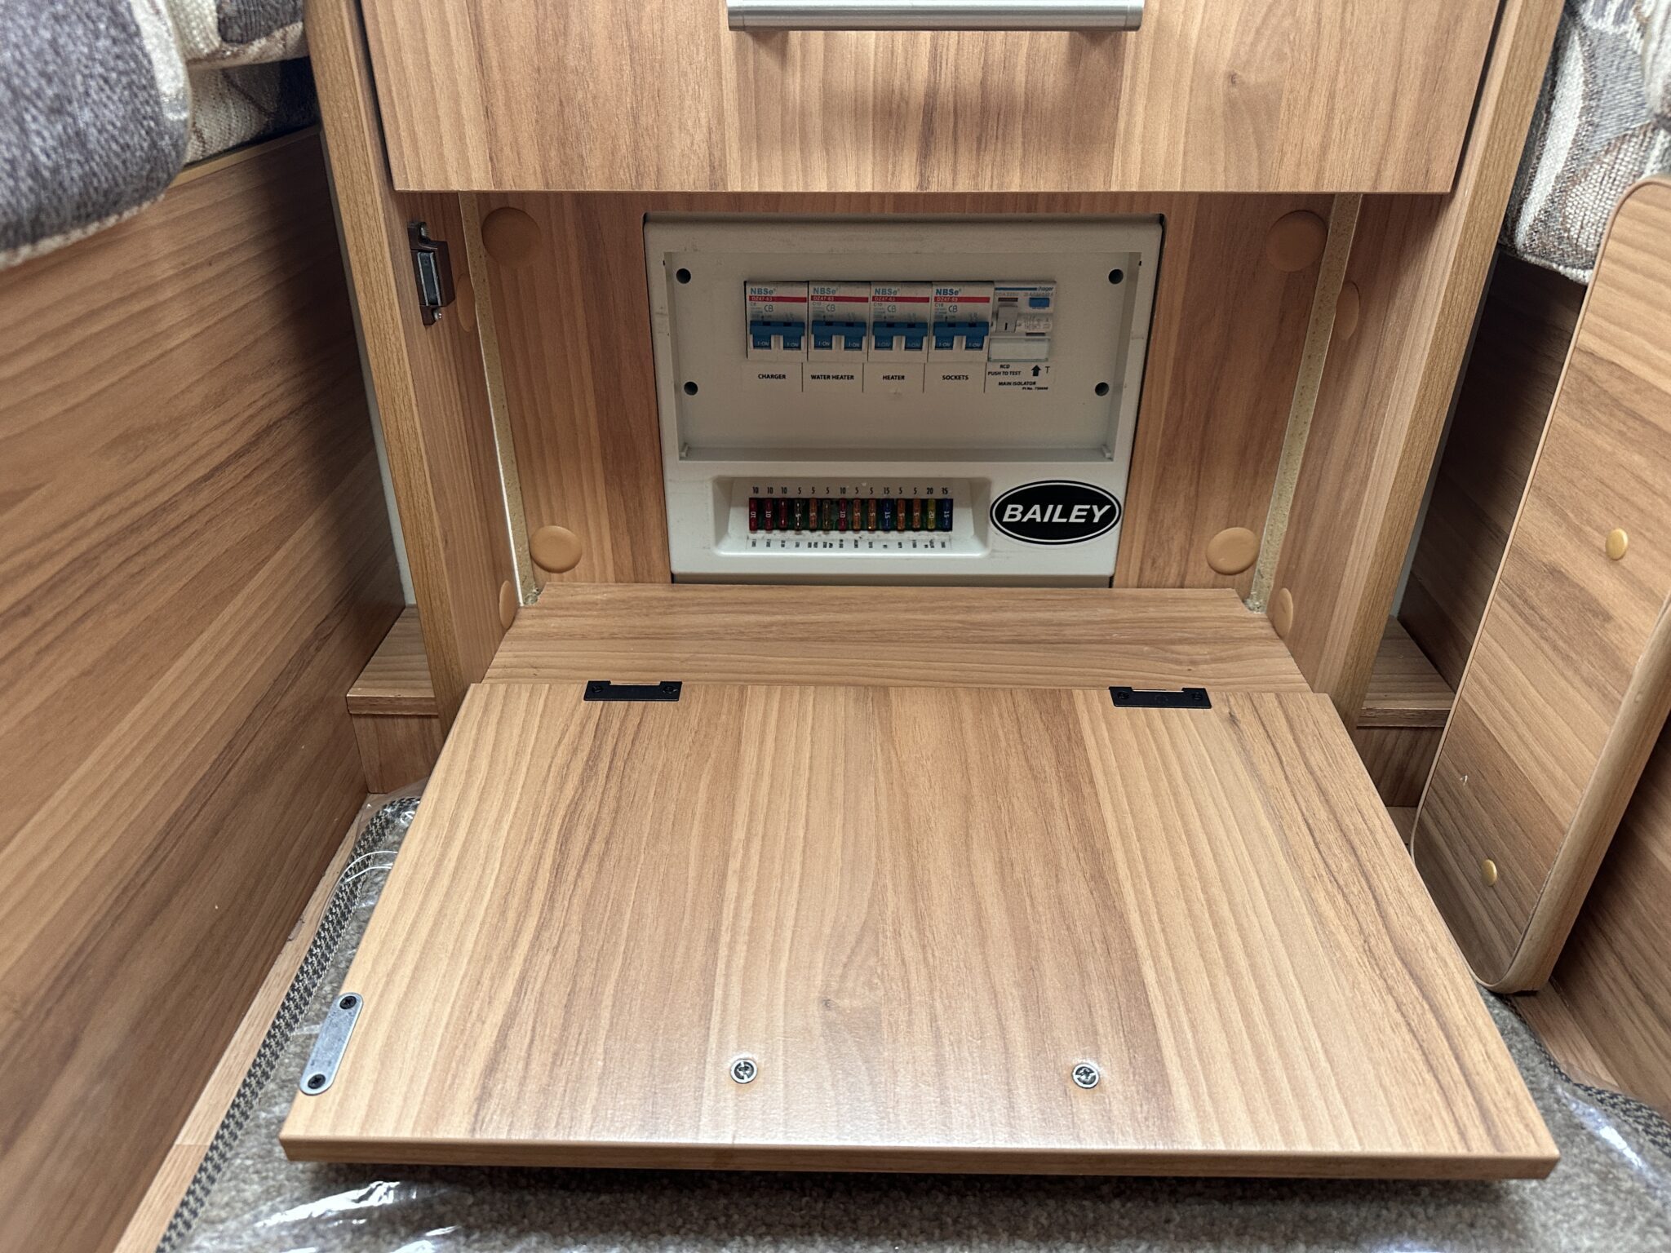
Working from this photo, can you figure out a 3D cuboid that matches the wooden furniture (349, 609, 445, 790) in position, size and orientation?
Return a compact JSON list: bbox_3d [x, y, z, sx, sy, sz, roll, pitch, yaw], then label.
[{"bbox_3d":[-0.244,0.043,0.708,0.060,0.067,0.102,0,30,1],"label":"wooden furniture"}]

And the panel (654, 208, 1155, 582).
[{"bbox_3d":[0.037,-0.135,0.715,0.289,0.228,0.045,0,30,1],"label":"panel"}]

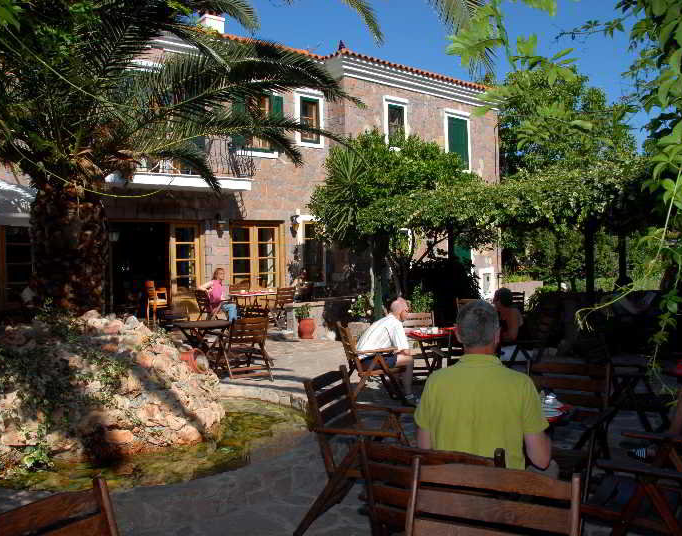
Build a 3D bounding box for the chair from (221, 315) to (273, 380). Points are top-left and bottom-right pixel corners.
[{"bbox_3d":[-1.400,1.145,8.700,0.600,0.880,0.620,-2,0,-24],"label":"chair"}]

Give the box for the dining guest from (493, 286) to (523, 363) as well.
[{"bbox_3d":[1.780,0.850,6.800,0.680,1.250,0.470,-2,0,18],"label":"dining guest"}]

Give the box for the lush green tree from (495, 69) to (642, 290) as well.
[{"bbox_3d":[7.550,-2.850,20.000,4.900,7.600,4.700,-2,0,0],"label":"lush green tree"}]

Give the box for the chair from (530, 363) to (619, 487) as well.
[{"bbox_3d":[1.385,1.035,3.580,0.560,0.880,0.600,-1,1,14],"label":"chair"}]

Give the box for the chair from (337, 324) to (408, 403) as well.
[{"bbox_3d":[0.349,1.014,6.650,0.600,0.880,0.540,-2,1,-22],"label":"chair"}]

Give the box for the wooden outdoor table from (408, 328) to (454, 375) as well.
[{"bbox_3d":[0.970,1.136,7.050,0.770,0.730,0.770,-2,0,34],"label":"wooden outdoor table"}]

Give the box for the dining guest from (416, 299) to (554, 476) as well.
[{"bbox_3d":[0.664,0.842,2.780,0.560,1.330,0.820,-1,1,18],"label":"dining guest"}]

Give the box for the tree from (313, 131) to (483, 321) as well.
[{"bbox_3d":[1.090,-0.575,11.800,3.250,3.850,3.000,-2,1,0],"label":"tree"}]

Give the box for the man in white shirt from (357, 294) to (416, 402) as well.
[{"bbox_3d":[0.500,0.917,6.500,0.760,1.190,0.520,-2,0,-29],"label":"man in white shirt"}]

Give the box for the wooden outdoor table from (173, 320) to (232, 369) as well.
[{"bbox_3d":[-2.155,1.115,9.150,0.720,0.740,0.720,-2,1,-30],"label":"wooden outdoor table"}]

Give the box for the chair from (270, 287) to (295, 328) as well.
[{"bbox_3d":[-1.320,0.880,13.250,0.600,0.880,0.580,-2,0,-28],"label":"chair"}]

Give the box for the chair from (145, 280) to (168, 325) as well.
[{"bbox_3d":[-4.145,0.811,13.500,0.480,0.920,0.460,-1,1,18],"label":"chair"}]

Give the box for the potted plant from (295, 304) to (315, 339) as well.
[{"bbox_3d":[-0.765,1.130,12.950,0.430,0.780,0.430,-2,0,0],"label":"potted plant"}]

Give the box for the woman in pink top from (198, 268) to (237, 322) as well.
[{"bbox_3d":[-2.795,0.626,13.600,0.820,1.250,0.500,-2,1,-22],"label":"woman in pink top"}]

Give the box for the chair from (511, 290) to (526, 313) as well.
[{"bbox_3d":[3.089,0.873,10.700,0.540,0.880,0.580,-1,1,18],"label":"chair"}]

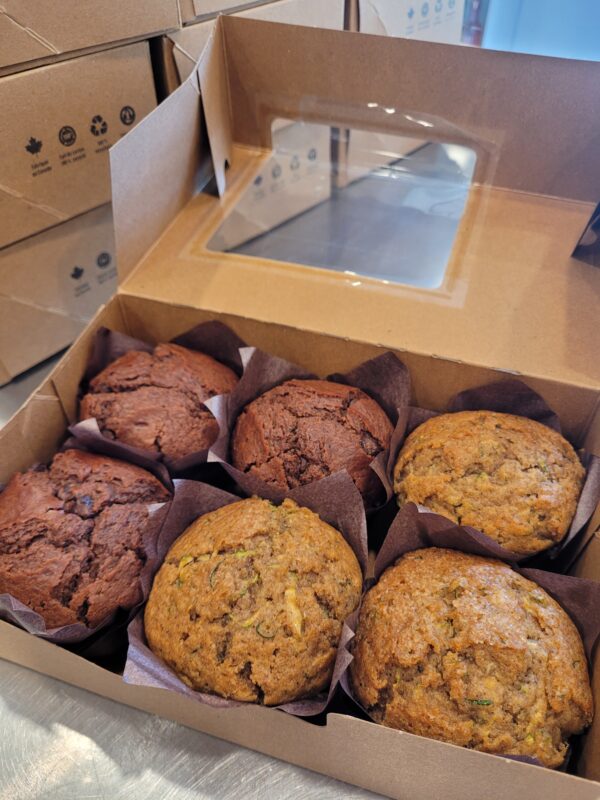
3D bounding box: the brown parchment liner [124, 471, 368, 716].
[{"bbox_3d":[-0.018,0.087,0.261,0.095,0.070,0.104,12,44,10],"label":"brown parchment liner"}]

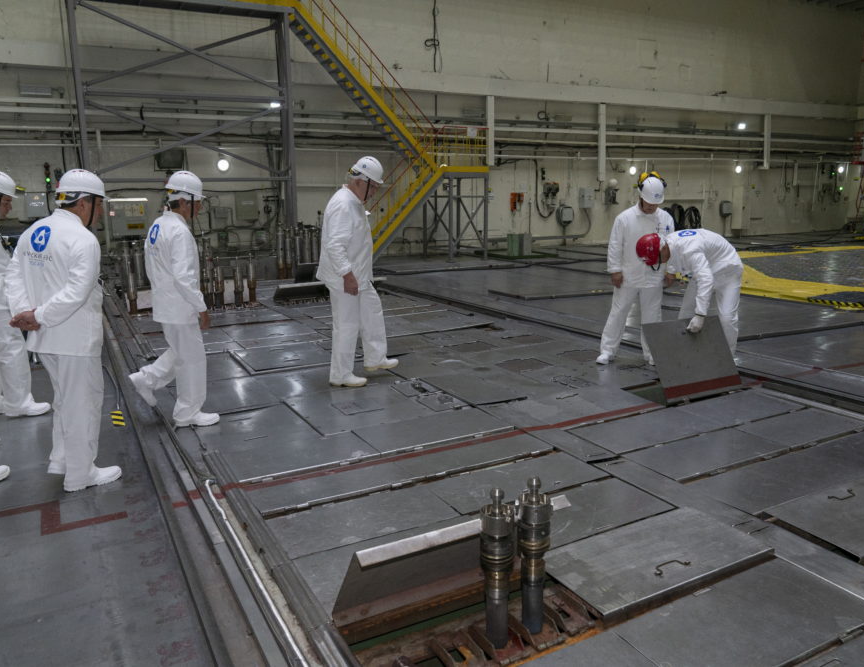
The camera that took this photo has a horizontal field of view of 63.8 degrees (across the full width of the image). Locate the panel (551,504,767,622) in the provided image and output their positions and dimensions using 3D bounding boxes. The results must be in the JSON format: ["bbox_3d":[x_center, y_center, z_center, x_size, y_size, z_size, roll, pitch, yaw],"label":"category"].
[{"bbox_3d":[0.966,1.001,3.090,0.960,0.050,0.515,-7,13,-27],"label":"panel"}]

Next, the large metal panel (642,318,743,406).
[{"bbox_3d":[2.106,0.197,5.626,0.870,0.640,0.040,-7,-15,-27],"label":"large metal panel"}]

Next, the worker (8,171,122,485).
[{"bbox_3d":[-2.103,-0.019,3.928,0.520,1.780,0.580,-12,15,-43],"label":"worker"}]

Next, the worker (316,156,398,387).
[{"bbox_3d":[-0.629,-0.516,5.864,0.700,1.900,0.550,-1,11,-1],"label":"worker"}]

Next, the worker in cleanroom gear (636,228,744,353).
[{"bbox_3d":[2.320,-0.298,6.232,0.920,1.276,0.580,-7,13,-27],"label":"worker in cleanroom gear"}]

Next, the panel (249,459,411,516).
[{"bbox_3d":[-0.591,0.865,3.980,0.875,0.040,0.470,-7,13,-27],"label":"panel"}]

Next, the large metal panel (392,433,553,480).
[{"bbox_3d":[0.239,0.767,4.405,1.000,0.040,0.470,-7,13,-27],"label":"large metal panel"}]

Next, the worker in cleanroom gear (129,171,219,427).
[{"bbox_3d":[-1.824,-0.216,4.877,0.640,1.790,0.520,-6,12,-24],"label":"worker in cleanroom gear"}]

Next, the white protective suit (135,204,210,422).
[{"bbox_3d":[-1.821,-0.084,4.903,0.600,1.520,0.520,-6,12,-24],"label":"white protective suit"}]

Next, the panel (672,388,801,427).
[{"bbox_3d":[2.313,0.569,5.241,0.870,0.040,0.540,-7,13,-27],"label":"panel"}]

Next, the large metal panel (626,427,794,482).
[{"bbox_3d":[1.746,0.760,4.351,1.010,0.030,0.442,-7,13,-27],"label":"large metal panel"}]

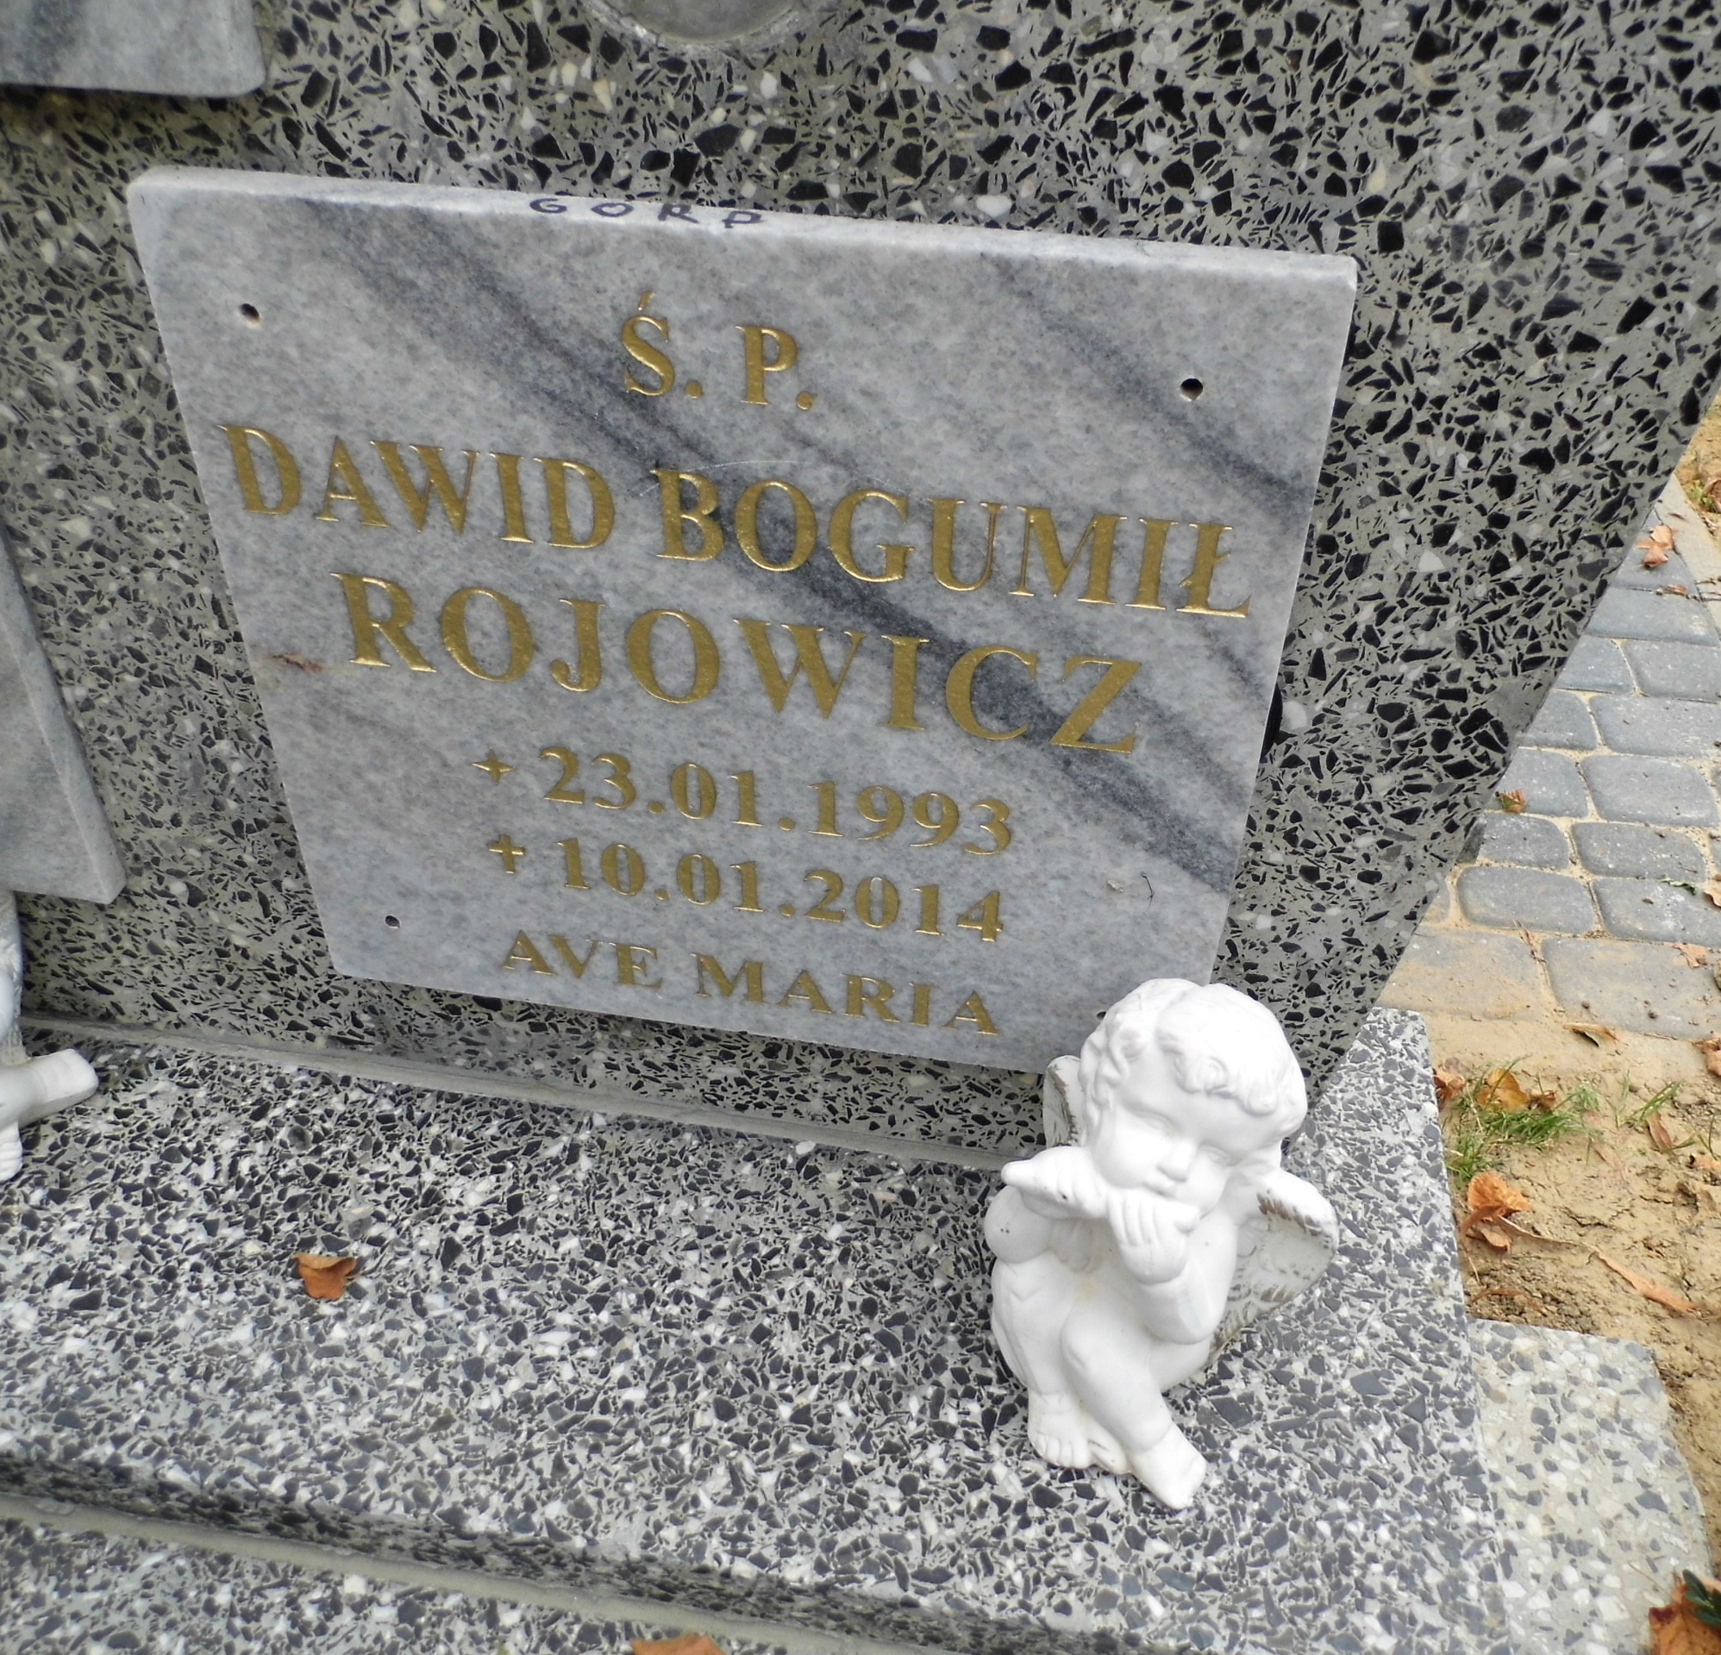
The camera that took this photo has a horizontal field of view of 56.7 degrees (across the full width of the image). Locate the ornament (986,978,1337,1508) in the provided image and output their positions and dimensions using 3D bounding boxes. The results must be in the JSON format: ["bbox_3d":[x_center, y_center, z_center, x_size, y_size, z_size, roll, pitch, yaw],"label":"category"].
[{"bbox_3d":[0.128,0.172,0.691,0.133,0.200,0.144,24,45,25],"label":"ornament"}]

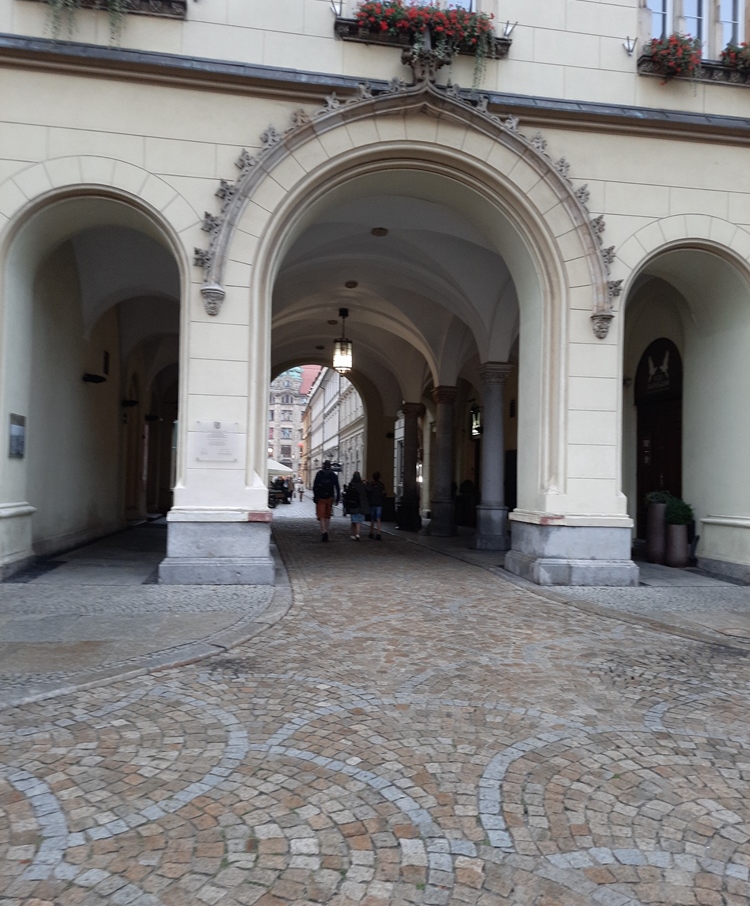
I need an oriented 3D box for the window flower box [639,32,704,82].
[{"bbox_3d":[4.435,-5.847,10.302,0.850,0.640,0.480,2,-1,-9],"label":"window flower box"}]

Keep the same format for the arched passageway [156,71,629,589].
[{"bbox_3d":[0.423,-1.701,10.498,6.600,7.100,1.900,2,-1,-9],"label":"arched passageway"}]

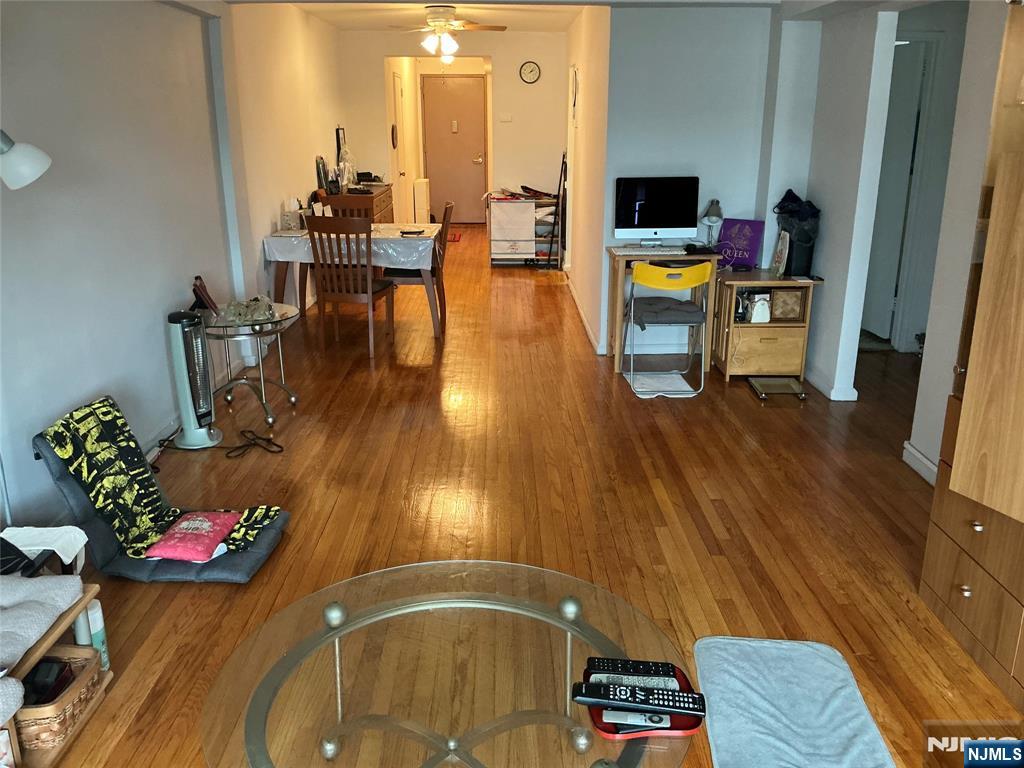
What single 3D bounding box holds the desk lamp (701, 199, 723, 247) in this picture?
[{"bbox_3d":[1.242,-0.989,5.159,0.140,0.305,0.170,2,17,7],"label":"desk lamp"}]

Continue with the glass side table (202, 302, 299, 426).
[{"bbox_3d":[-1.394,-0.098,4.319,0.600,0.540,0.600,0,17,0],"label":"glass side table"}]

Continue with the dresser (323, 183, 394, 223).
[{"bbox_3d":[-1.539,-1.524,8.491,0.490,0.890,1.400,0,17,-1],"label":"dresser"}]

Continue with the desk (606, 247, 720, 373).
[{"bbox_3d":[0.944,-0.477,5.235,0.640,0.710,0.490,0,17,0],"label":"desk"}]

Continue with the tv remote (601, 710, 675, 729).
[{"bbox_3d":[0.231,0.625,1.541,0.124,0.009,0.032,1,17,4],"label":"tv remote"}]

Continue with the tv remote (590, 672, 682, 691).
[{"bbox_3d":[0.242,0.600,1.636,0.170,0.020,0.046,1,17,5],"label":"tv remote"}]

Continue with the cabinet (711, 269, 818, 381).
[{"bbox_3d":[1.508,-0.365,5.061,0.520,0.595,0.440,0,17,0],"label":"cabinet"}]

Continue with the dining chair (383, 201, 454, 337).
[{"bbox_3d":[-0.691,-0.873,6.273,0.510,0.940,0.440,0,17,-1],"label":"dining chair"}]

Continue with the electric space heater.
[{"bbox_3d":[-1.562,-0.025,4.039,0.240,0.630,0.240,12,21,34],"label":"electric space heater"}]

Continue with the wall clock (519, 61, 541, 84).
[{"bbox_3d":[0.185,-3.161,8.415,0.225,0.230,0.040,0,17,0],"label":"wall clock"}]

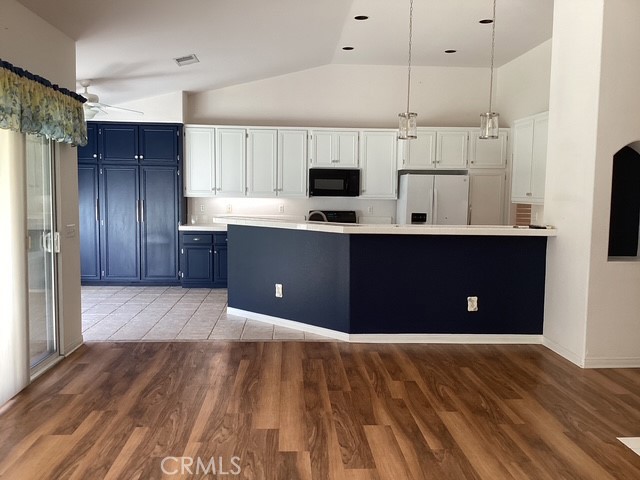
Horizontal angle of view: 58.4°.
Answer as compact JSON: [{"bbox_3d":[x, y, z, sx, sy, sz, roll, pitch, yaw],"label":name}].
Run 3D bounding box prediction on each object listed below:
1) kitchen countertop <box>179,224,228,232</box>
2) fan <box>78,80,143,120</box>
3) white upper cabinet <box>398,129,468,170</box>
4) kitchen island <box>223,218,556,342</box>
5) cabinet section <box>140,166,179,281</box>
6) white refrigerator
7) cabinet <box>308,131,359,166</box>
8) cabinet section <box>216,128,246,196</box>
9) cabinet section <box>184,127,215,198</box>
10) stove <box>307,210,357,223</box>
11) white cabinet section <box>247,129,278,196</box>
[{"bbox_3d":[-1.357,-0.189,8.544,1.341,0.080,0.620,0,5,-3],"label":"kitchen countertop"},{"bbox_3d":[-2.664,-1.591,6.547,1.300,0.445,1.300,0,5,-3],"label":"fan"},{"bbox_3d":[1.644,-1.343,8.571,0.969,0.615,0.700,0,5,-3],"label":"white upper cabinet"},{"bbox_3d":[0.535,0.396,6.097,3.150,1.030,1.440,0,5,-3],"label":"kitchen island"},{"bbox_3d":[-2.373,-0.253,8.671,0.540,1.690,0.500,0,5,-3],"label":"cabinet section"},{"bbox_3d":[1.663,-0.120,8.614,0.903,1.691,0.770,0,5,-3],"label":"white refrigerator"},{"bbox_3d":[0.203,-1.377,8.673,0.765,0.585,0.330,0,5,-3],"label":"cabinet"},{"bbox_3d":[-1.333,-1.170,8.711,0.464,1.033,0.320,0,5,-3],"label":"cabinet section"},{"bbox_3d":[-1.792,-1.174,8.685,0.457,1.033,0.320,0,5,-3],"label":"cabinet section"},{"bbox_3d":[0.203,0.139,8.620,0.760,1.135,0.680,0,5,-3],"label":"stove"},{"bbox_3d":[-0.871,-1.167,8.737,0.460,1.033,0.320,0,5,-3],"label":"white cabinet section"}]

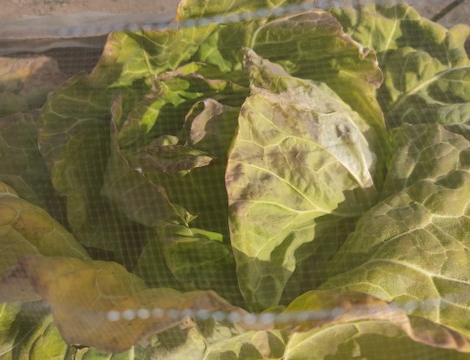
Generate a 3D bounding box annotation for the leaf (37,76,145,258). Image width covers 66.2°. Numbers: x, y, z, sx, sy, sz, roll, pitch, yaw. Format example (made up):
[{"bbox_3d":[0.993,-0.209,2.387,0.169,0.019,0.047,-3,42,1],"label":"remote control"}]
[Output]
[{"bbox_3d":[-0.164,-0.018,0.460,0.090,0.145,0.180,0,48,0],"label":"leaf"}]

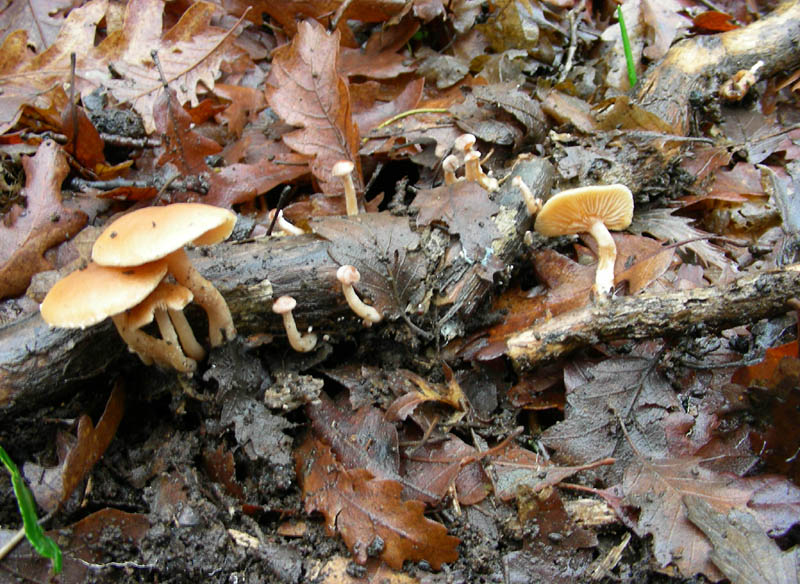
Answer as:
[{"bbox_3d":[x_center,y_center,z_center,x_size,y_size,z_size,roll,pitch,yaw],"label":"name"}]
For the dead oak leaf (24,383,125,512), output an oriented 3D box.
[{"bbox_3d":[-0.123,0.059,0.335,0.025,0.015,0.054,33,52,-24],"label":"dead oak leaf"}]

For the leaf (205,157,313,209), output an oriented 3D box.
[{"bbox_3d":[-0.073,-0.057,0.455,0.055,0.011,0.026,-23,44,-26],"label":"leaf"}]

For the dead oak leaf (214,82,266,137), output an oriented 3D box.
[{"bbox_3d":[-0.090,-0.103,0.495,0.027,0.010,0.034,-14,54,-10],"label":"dead oak leaf"}]

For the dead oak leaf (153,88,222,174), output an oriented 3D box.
[{"bbox_3d":[-0.115,-0.087,0.475,0.030,0.013,0.050,-20,62,-11],"label":"dead oak leaf"}]

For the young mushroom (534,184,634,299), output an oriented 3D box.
[{"bbox_3d":[0.079,-0.022,0.385,0.042,0.047,0.031,0,32,0],"label":"young mushroom"}]

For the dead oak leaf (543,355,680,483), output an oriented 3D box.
[{"bbox_3d":[0.086,0.050,0.355,0.048,0.010,0.056,18,45,19],"label":"dead oak leaf"}]

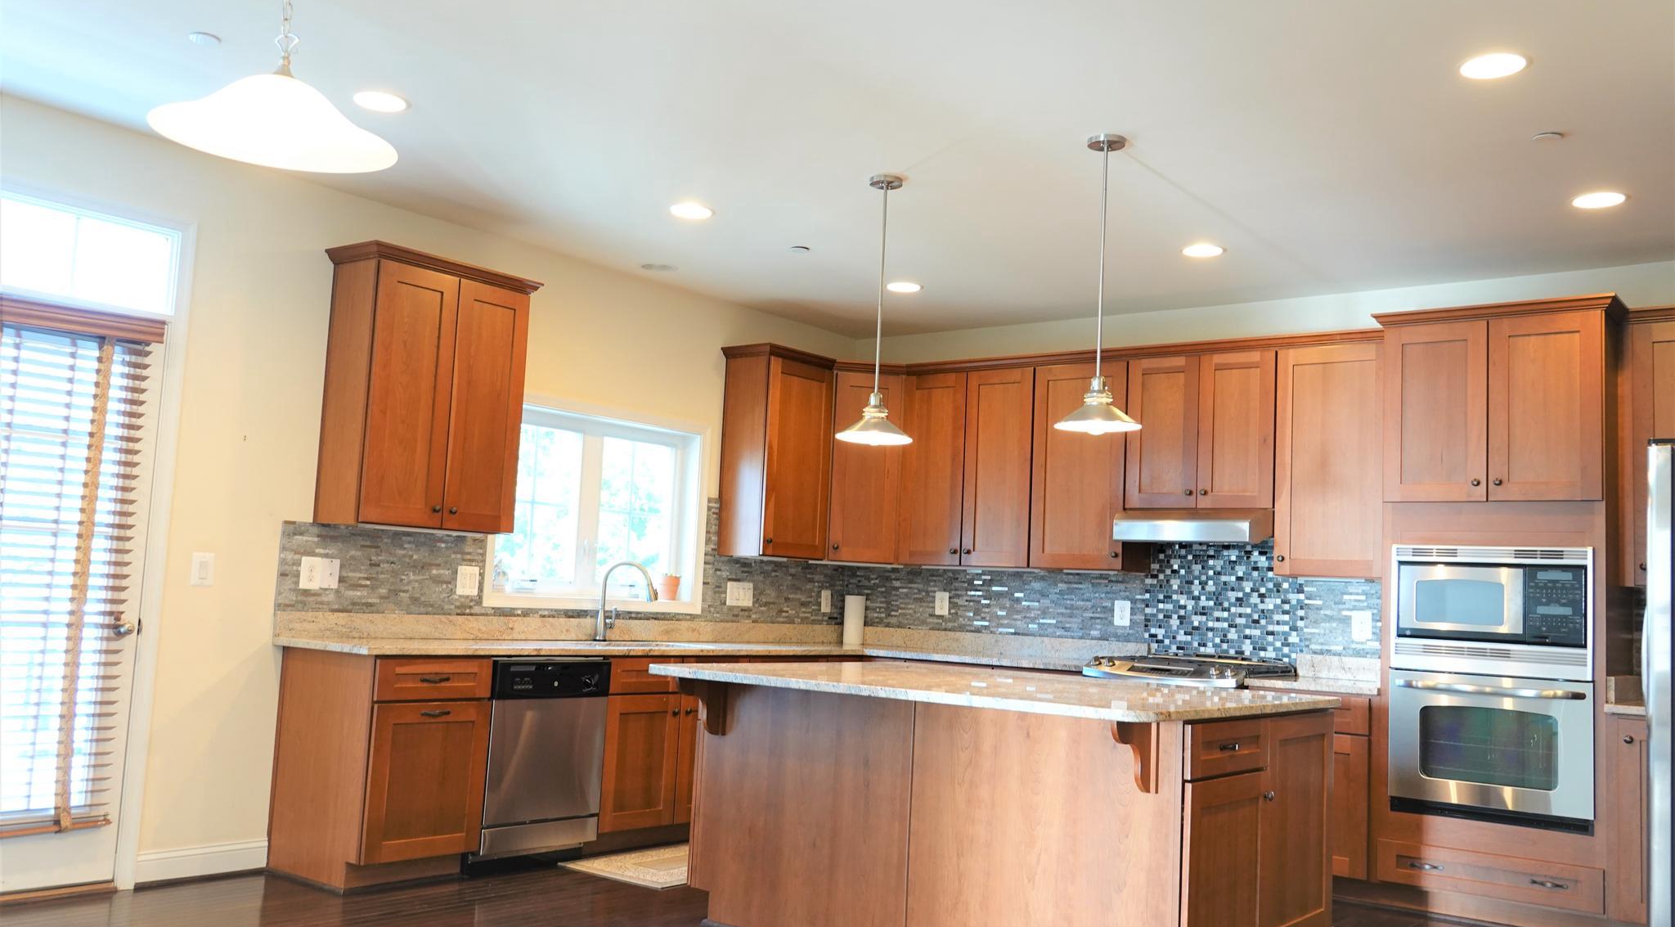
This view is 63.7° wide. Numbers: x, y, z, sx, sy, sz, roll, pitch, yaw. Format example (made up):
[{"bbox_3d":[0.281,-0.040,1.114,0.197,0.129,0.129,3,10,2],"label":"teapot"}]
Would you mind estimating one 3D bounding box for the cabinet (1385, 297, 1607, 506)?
[{"bbox_3d":[2.843,-0.211,5.752,0.906,0.803,0.643,-2,-7,39],"label":"cabinet"}]

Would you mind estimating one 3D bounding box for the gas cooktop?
[{"bbox_3d":[1.681,0.990,6.449,0.759,0.096,0.698,-2,-7,39],"label":"gas cooktop"}]

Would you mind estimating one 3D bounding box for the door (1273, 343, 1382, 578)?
[{"bbox_3d":[2.268,-0.012,6.158,0.526,1.054,0.028,-2,-7,39],"label":"door"}]

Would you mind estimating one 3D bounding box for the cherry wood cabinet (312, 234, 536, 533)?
[{"bbox_3d":[-1.707,-0.274,5.671,0.368,1.107,0.832,-2,-7,39],"label":"cherry wood cabinet"}]

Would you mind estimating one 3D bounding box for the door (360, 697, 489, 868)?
[{"bbox_3d":[-1.581,1.219,5.198,0.025,0.591,0.527,-1,-7,38],"label":"door"}]

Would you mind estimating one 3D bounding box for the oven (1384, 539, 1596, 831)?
[{"bbox_3d":[2.779,0.913,5.628,0.753,1.103,0.594,-2,-7,39],"label":"oven"}]

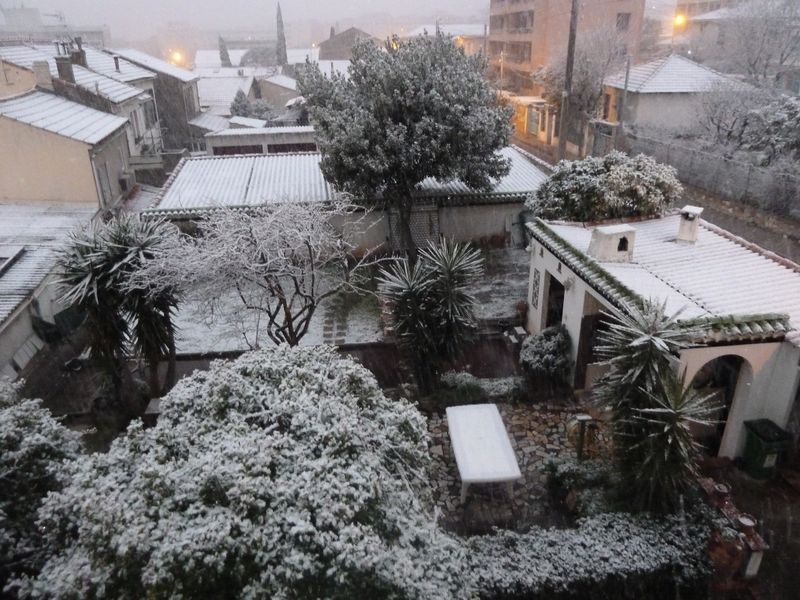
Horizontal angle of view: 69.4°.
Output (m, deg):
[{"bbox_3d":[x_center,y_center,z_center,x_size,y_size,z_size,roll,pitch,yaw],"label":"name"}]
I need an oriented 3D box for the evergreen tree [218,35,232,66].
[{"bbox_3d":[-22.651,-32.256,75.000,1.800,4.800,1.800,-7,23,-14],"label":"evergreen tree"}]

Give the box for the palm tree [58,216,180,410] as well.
[{"bbox_3d":[-6.527,0.415,13.518,2.400,4.100,2.100,-13,25,-26],"label":"palm tree"}]

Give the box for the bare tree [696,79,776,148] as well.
[{"bbox_3d":[16.340,-8.885,27.818,3.300,3.300,3.100,11,25,27],"label":"bare tree"}]

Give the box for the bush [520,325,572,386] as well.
[{"bbox_3d":[3.508,1.478,13.636,1.100,1.300,1.050,5,23,15],"label":"bush"}]

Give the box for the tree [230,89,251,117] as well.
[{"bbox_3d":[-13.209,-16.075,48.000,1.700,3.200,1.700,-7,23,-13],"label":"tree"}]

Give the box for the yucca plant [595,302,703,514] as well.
[{"bbox_3d":[4.168,1.950,9.588,1.700,3.600,1.600,9,25,25],"label":"yucca plant"}]

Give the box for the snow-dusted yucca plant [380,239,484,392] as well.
[{"bbox_3d":[0.690,0.510,13.044,2.150,3.550,2.000,0,23,3],"label":"snow-dusted yucca plant"}]

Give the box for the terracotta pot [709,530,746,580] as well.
[{"bbox_3d":[4.989,3.913,8.754,0.500,0.580,0.500,15,27,34],"label":"terracotta pot"}]

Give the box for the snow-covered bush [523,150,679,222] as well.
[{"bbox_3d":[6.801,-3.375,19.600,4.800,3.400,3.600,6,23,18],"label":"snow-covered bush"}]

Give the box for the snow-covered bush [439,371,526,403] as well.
[{"bbox_3d":[1.968,1.978,13.553,1.900,0.500,0.750,-1,22,0],"label":"snow-covered bush"}]

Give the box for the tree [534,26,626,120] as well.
[{"bbox_3d":[15.533,-19.341,50.000,7.200,8.000,6.500,5,23,16],"label":"tree"}]

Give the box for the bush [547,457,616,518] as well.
[{"bbox_3d":[3.180,3.318,10.060,1.100,0.750,0.950,7,24,20],"label":"bush"}]

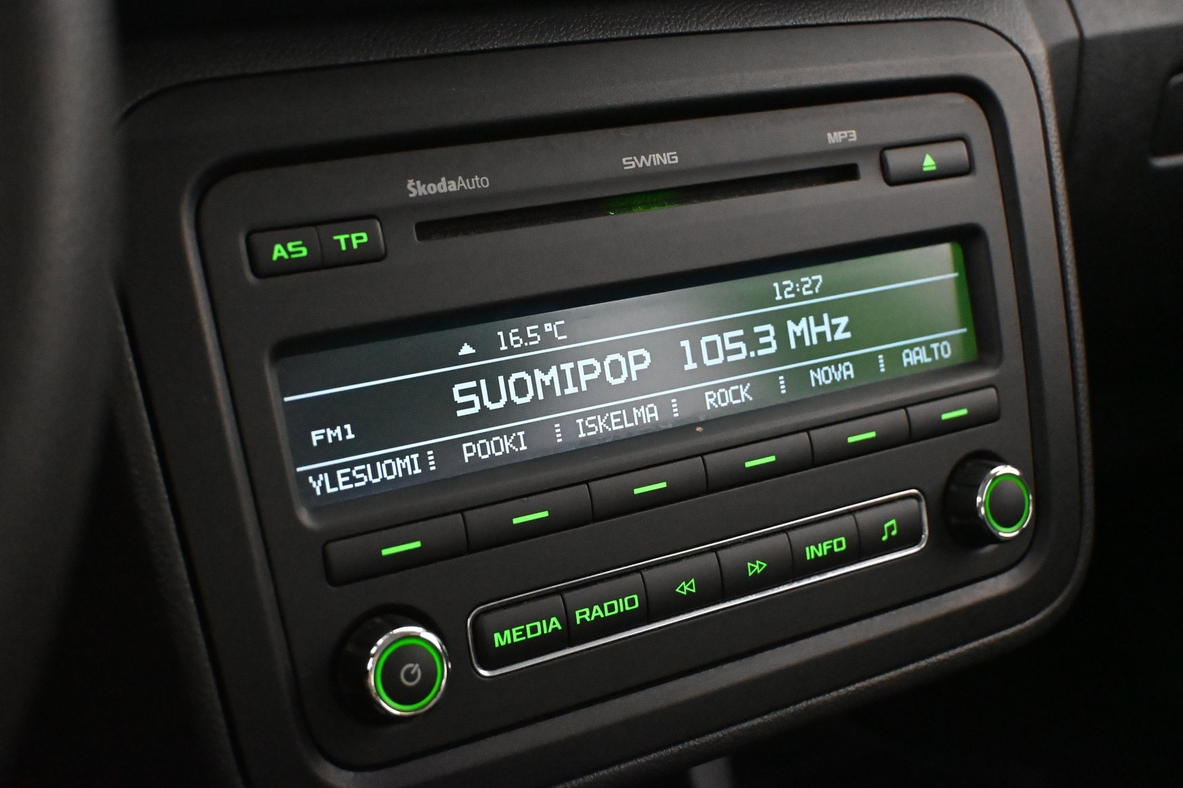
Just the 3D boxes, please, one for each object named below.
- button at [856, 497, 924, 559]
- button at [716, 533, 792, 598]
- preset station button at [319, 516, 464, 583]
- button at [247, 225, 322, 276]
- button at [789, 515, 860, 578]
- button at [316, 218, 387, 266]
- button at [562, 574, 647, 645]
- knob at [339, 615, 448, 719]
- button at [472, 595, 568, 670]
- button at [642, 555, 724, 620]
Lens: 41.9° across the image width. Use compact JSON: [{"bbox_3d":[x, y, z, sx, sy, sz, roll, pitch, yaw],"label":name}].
[{"bbox_3d":[0.077,0.035,0.401,0.021,0.012,0.004,-12,4,-28],"label":"button"},{"bbox_3d":[0.040,0.042,0.380,0.021,0.012,0.004,-12,4,-28],"label":"button"},{"bbox_3d":[-0.042,0.034,0.336,0.033,0.009,0.004,-12,4,-28],"label":"preset station button"},{"bbox_3d":[-0.064,-0.030,0.325,0.015,0.009,0.004,-12,4,-28],"label":"button"},{"bbox_3d":[0.059,0.039,0.391,0.021,0.012,0.004,-12,4,-28],"label":"button"},{"bbox_3d":[-0.052,-0.033,0.332,0.015,0.009,0.004,-12,4,-28],"label":"button"},{"bbox_3d":[0.003,0.050,0.360,0.021,0.012,0.004,-12,4,-28],"label":"button"},{"bbox_3d":[-0.041,0.059,0.330,0.022,0.022,0.011,-12,4,-28],"label":"knob"},{"bbox_3d":[-0.016,0.054,0.350,0.022,0.012,0.004,-12,4,-28],"label":"button"},{"bbox_3d":[0.022,0.046,0.370,0.021,0.012,0.004,-12,4,-28],"label":"button"}]

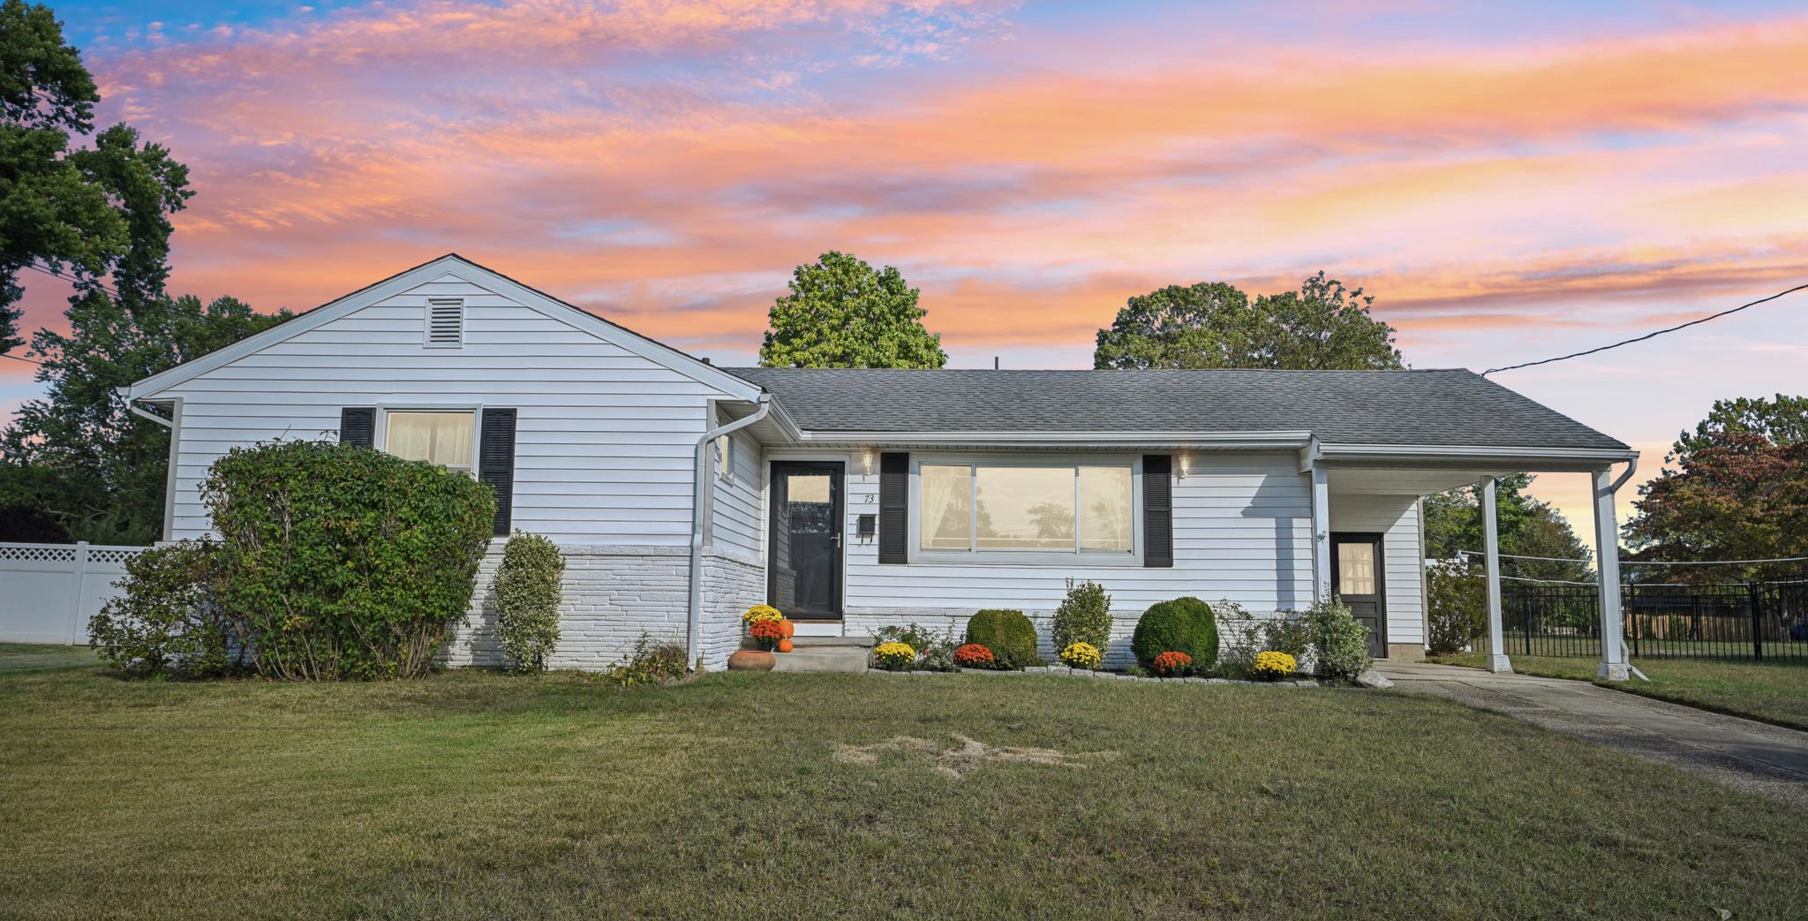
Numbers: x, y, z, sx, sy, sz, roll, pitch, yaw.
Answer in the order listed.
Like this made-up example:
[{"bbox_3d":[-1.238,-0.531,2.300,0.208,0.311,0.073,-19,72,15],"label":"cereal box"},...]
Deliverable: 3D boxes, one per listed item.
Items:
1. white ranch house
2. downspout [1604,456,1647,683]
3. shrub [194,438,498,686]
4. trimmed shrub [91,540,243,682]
[{"bbox_3d":[0.404,0.600,16.937,16.860,4.590,10.650,0,-7,2],"label":"white ranch house"},{"bbox_3d":[8.490,1.255,13.628,0.400,2.660,0.350,0,-7,2],"label":"downspout"},{"bbox_3d":[-5.345,0.959,11.121,2.713,2.323,1.800,0,-7,2],"label":"shrub"},{"bbox_3d":[-7.273,1.461,11.479,1.502,1.291,1.300,0,-7,2],"label":"trimmed shrub"}]

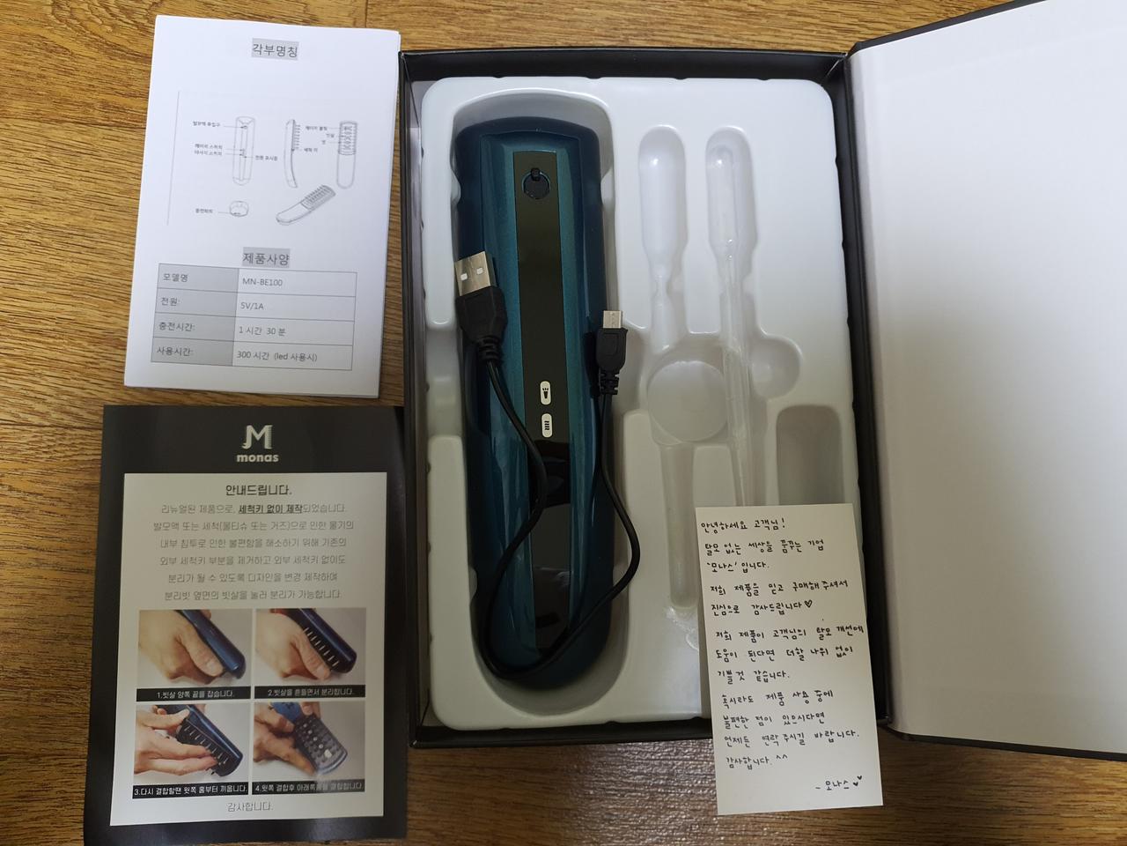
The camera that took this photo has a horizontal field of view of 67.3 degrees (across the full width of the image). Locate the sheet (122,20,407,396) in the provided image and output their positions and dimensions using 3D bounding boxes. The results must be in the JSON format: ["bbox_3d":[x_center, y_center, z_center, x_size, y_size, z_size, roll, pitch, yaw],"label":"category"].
[{"bbox_3d":[-0.107,-0.079,0.306,0.088,0.003,0.137,2,85,-4],"label":"sheet"}]

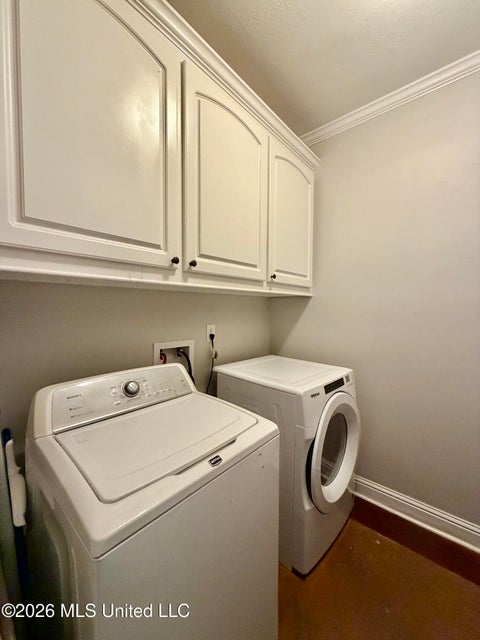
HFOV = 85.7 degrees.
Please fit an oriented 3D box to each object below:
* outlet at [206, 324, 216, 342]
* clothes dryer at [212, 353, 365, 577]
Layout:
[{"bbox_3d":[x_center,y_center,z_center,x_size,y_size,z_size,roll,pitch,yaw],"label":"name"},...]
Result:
[{"bbox_3d":[-0.201,0.094,1.821,0.014,0.118,0.074,2,3,42],"label":"outlet"},{"bbox_3d":[0.330,0.841,1.804,0.775,0.984,0.686,3,3,43],"label":"clothes dryer"}]

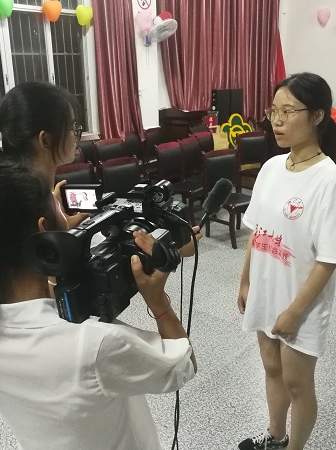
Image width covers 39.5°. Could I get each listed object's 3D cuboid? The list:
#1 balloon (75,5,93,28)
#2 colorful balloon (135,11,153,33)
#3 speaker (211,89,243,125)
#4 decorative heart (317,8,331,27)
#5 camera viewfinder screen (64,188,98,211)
[{"bbox_3d":[-0.970,-2.443,5.460,0.150,0.222,0.228,14,23,38],"label":"balloon"},{"bbox_3d":[-0.305,-2.703,6.216,0.190,0.261,0.287,14,23,38],"label":"colorful balloon"},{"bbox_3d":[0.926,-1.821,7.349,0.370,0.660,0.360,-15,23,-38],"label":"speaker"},{"bbox_3d":[2.830,-3.749,8.469,0.248,0.307,0.164,14,23,38],"label":"decorative heart"},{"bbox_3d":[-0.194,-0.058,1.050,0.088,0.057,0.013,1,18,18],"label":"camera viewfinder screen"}]

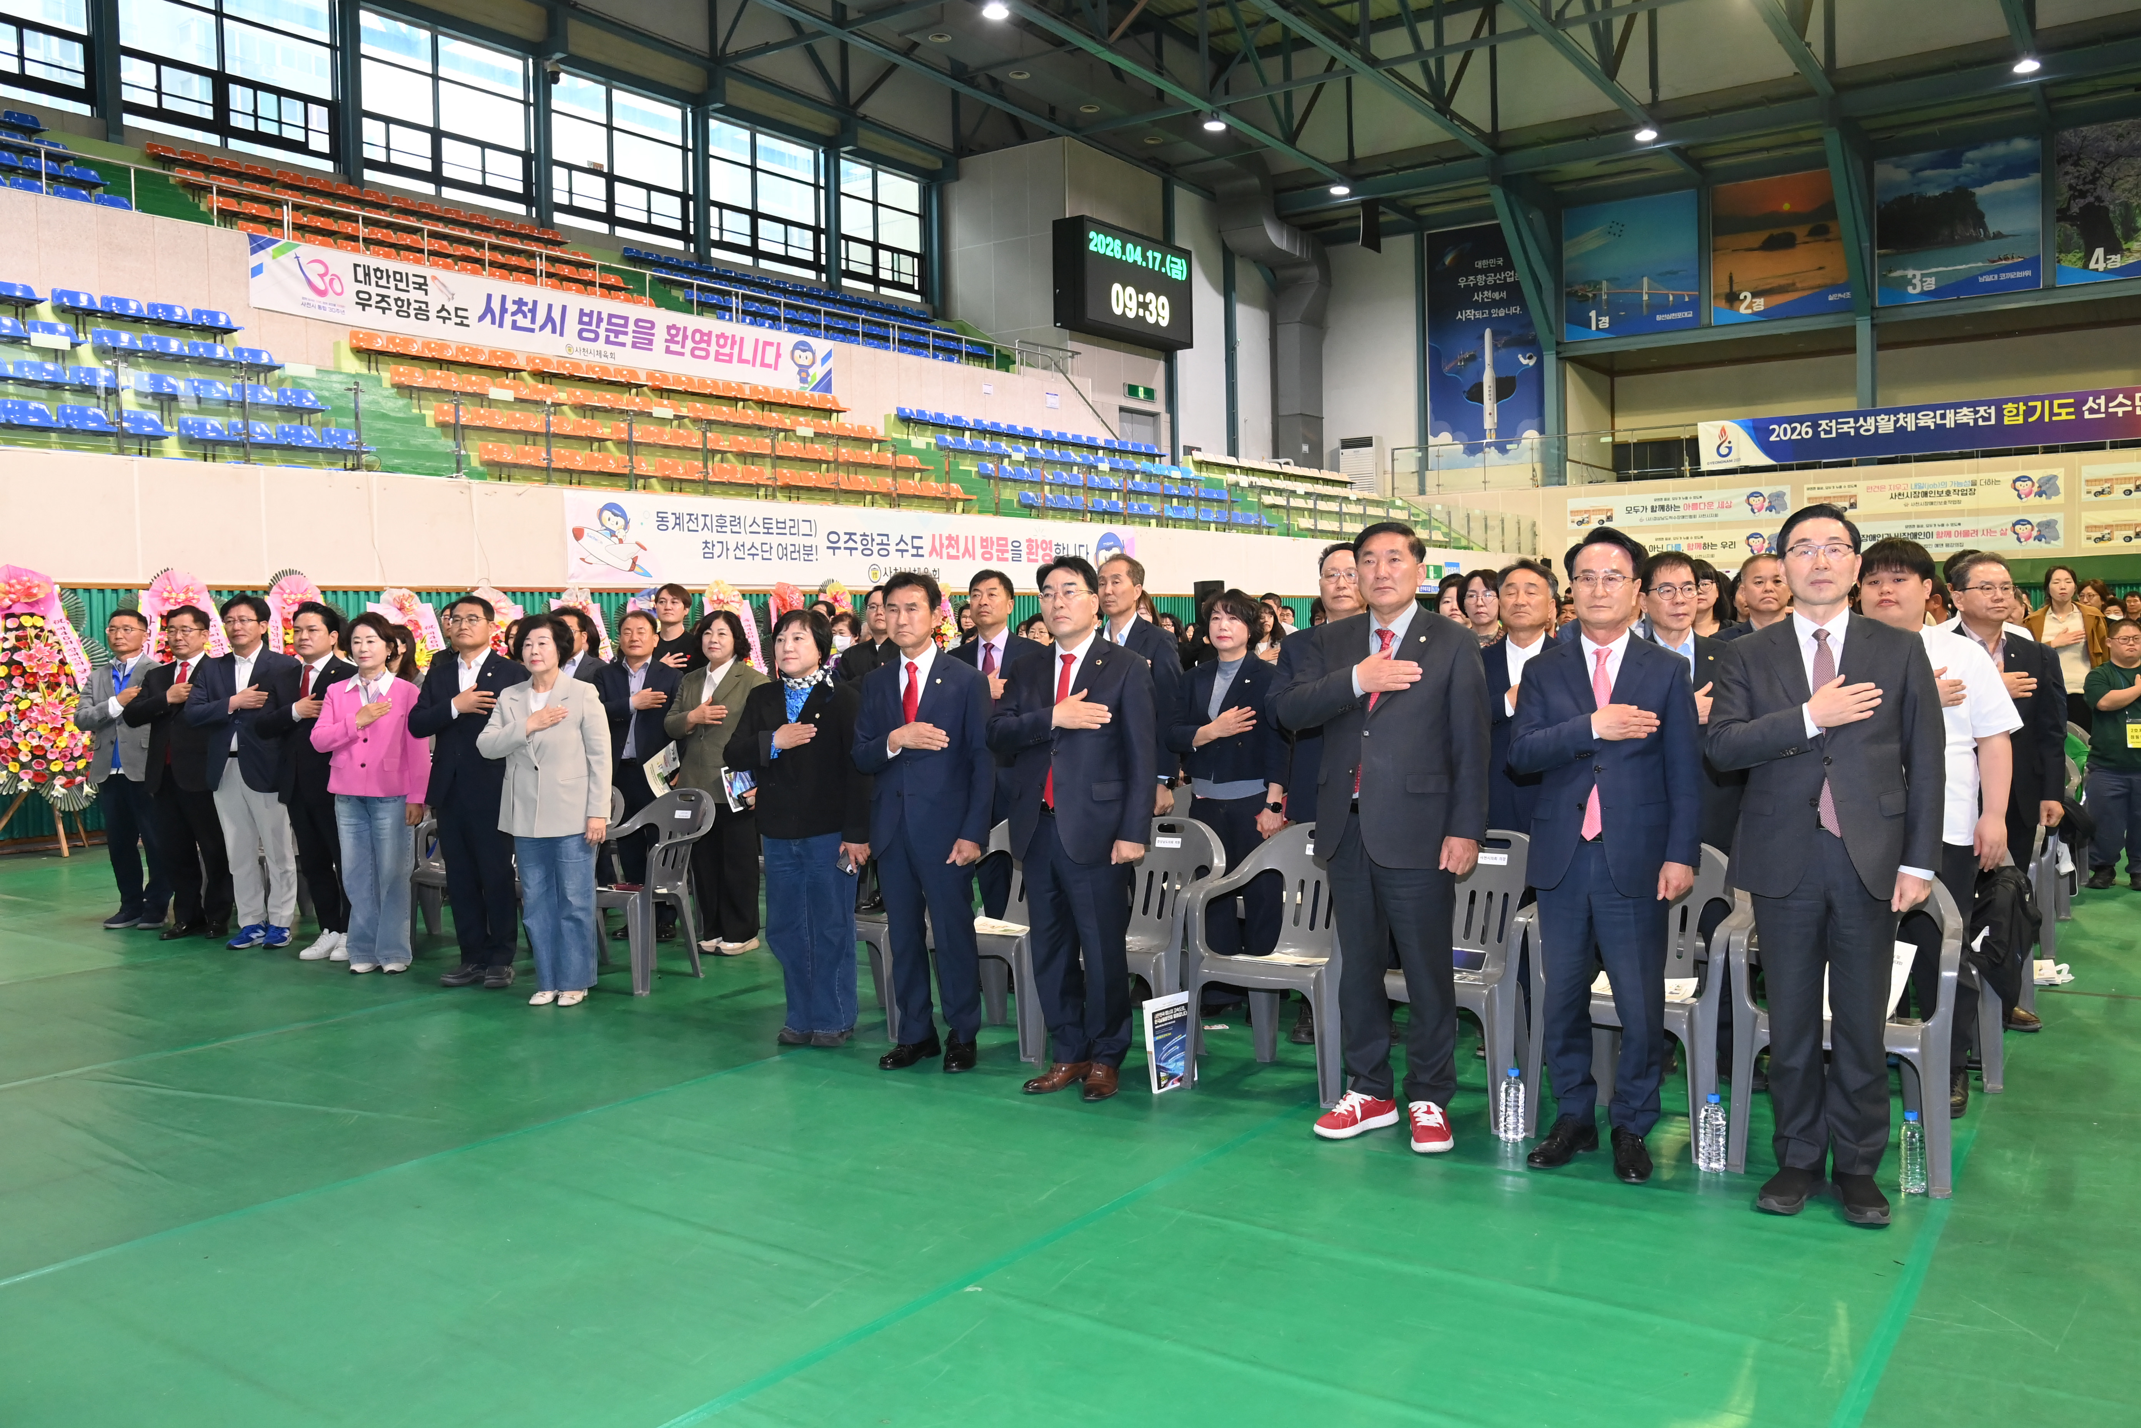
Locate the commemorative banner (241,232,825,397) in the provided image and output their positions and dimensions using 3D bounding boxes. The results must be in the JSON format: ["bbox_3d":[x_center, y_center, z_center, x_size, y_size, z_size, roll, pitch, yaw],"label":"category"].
[{"bbox_3d":[-7.100,-5.739,21.100,0.060,0.900,9.900,2,5,36],"label":"commemorative banner"}]

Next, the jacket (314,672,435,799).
[{"bbox_3d":[-3.230,0.109,6.576,0.540,0.600,0.350,-1,4,10],"label":"jacket"}]

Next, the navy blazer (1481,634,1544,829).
[{"bbox_3d":[1.588,0.095,4.972,0.520,0.750,0.330,0,3,27],"label":"navy blazer"}]

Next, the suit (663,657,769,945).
[{"bbox_3d":[-1.768,0.428,7.159,0.500,1.409,0.320,0,3,25],"label":"suit"}]

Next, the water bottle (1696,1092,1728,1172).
[{"bbox_3d":[1.740,1.129,3.873,0.067,0.209,0.067,0,3,30],"label":"water bottle"}]

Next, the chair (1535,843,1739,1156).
[{"bbox_3d":[1.672,0.805,4.185,0.560,0.810,0.560,1,4,32],"label":"chair"}]

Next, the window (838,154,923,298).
[{"bbox_3d":[-4.378,-11.209,33.345,0.200,2.822,2.620,1,4,38],"label":"window"}]

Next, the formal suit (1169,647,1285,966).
[{"bbox_3d":[0.619,0.441,5.531,0.460,1.300,0.290,0,3,24],"label":"formal suit"}]

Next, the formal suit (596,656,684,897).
[{"bbox_3d":[-2.113,0.374,7.000,0.530,1.330,0.340,0,4,18],"label":"formal suit"}]

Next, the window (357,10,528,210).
[{"bbox_3d":[-10.901,-10.471,25.120,0.200,2.863,3.119,1,4,38],"label":"window"}]

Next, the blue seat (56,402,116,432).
[{"bbox_3d":[-8.950,-2.698,13.000,0.400,0.270,0.420,1,3,40],"label":"blue seat"}]

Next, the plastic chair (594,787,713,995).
[{"bbox_3d":[-1.854,0.752,6.232,0.560,0.810,0.560,1,5,32],"label":"plastic chair"}]

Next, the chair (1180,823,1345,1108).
[{"bbox_3d":[0.747,0.795,4.749,0.560,0.810,0.560,1,3,31],"label":"chair"}]

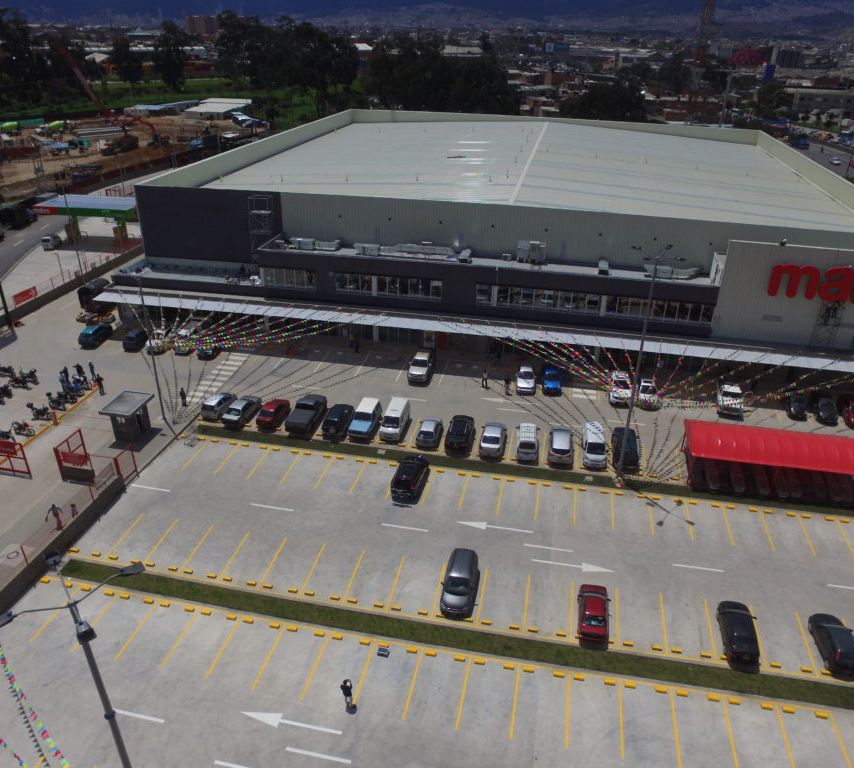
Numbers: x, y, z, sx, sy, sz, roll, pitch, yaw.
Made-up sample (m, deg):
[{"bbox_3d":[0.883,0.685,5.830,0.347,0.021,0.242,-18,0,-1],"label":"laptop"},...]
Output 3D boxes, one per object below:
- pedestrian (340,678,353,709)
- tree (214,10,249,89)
[{"bbox_3d":[-3.666,14.126,26.993,0.580,1.740,0.450,21,36,29],"label":"pedestrian"},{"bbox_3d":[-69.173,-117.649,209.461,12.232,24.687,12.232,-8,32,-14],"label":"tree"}]

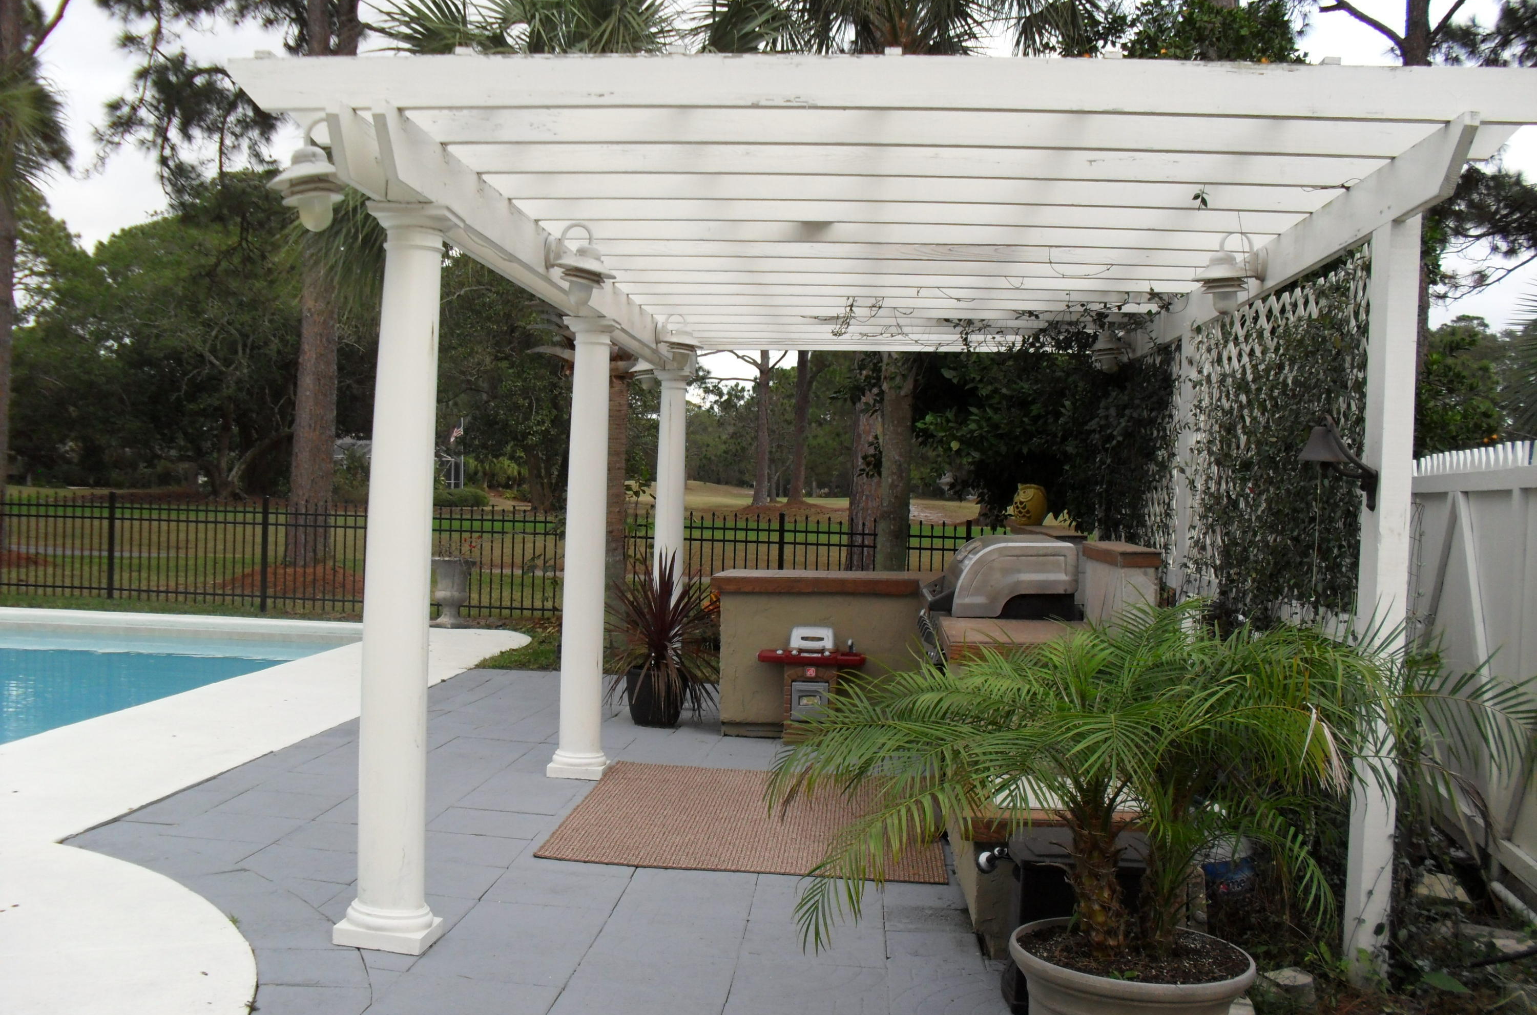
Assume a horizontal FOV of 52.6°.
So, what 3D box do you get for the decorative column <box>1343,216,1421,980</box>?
[{"bbox_3d":[1.803,0.279,4.557,0.092,2.222,0.138,2,1,4],"label":"decorative column"}]

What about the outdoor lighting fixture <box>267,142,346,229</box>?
[{"bbox_3d":[-1.307,-0.983,4.572,0.268,0.315,0.238,2,1,4],"label":"outdoor lighting fixture"}]

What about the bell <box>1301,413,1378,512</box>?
[{"bbox_3d":[1.665,-0.135,4.571,0.217,0.287,0.152,2,1,4],"label":"bell"}]

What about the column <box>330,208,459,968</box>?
[{"bbox_3d":[-1.132,0.206,4.804,0.271,2.255,0.271,2,1,4],"label":"column"}]

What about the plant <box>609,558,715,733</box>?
[{"bbox_3d":[-0.659,0.787,9.393,0.630,1.031,0.630,2,1,4],"label":"plant"}]

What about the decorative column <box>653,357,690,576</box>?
[{"bbox_3d":[-0.678,0.162,10.606,0.271,2.255,0.271,2,1,4],"label":"decorative column"}]

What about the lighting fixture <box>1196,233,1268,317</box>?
[{"bbox_3d":[1.751,-0.881,5.880,0.268,0.315,0.238,2,1,4],"label":"lighting fixture"}]

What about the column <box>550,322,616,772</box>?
[{"bbox_3d":[-0.898,0.185,7.627,0.271,2.255,0.271,2,1,4],"label":"column"}]

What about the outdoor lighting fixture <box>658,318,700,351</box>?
[{"bbox_3d":[-0.538,-0.999,9.403,0.268,0.315,0.238,2,1,4],"label":"outdoor lighting fixture"}]

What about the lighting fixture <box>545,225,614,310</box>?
[{"bbox_3d":[-0.748,-0.972,6.209,0.268,0.315,0.238,2,1,4],"label":"lighting fixture"}]

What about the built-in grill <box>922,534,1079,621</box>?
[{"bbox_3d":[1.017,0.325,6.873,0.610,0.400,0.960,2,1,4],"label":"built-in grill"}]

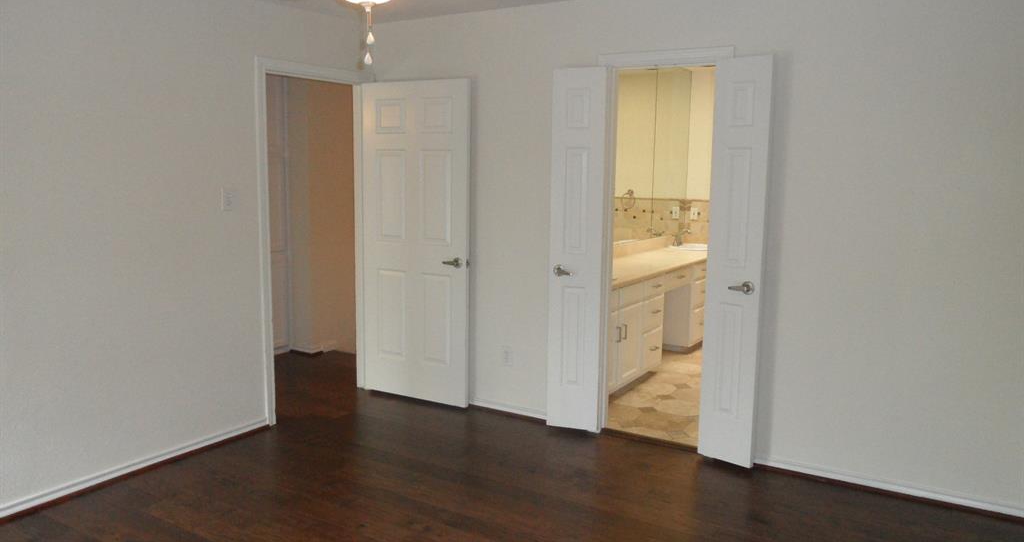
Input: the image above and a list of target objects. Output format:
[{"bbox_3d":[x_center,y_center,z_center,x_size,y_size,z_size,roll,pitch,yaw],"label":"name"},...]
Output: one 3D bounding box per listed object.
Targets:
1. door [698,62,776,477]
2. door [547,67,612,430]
[{"bbox_3d":[1.118,-0.016,3.564,0.293,2.030,0.040,9,12,44],"label":"door"},{"bbox_3d":[0.363,-0.086,3.989,0.299,2.030,0.040,4,9,22],"label":"door"}]

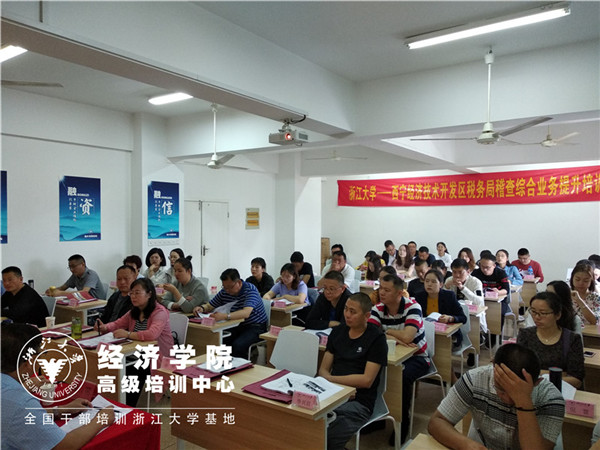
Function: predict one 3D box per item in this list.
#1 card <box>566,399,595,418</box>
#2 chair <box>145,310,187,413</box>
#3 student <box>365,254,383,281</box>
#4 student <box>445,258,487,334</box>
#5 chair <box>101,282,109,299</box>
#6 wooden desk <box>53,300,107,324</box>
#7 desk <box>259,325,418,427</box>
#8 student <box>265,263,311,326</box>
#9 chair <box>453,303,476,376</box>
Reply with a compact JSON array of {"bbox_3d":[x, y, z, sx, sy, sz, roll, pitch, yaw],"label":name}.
[{"bbox_3d":[1.333,0.865,2.139,0.120,0.072,0.050,1,1,35],"label":"card"},{"bbox_3d":[-1.280,1.236,3.941,0.455,0.854,0.505,1,2,35],"label":"chair"},{"bbox_3d":[1.127,1.020,6.804,0.480,1.180,0.700,1,1,33],"label":"student"},{"bbox_3d":[1.875,1.013,5.225,0.520,1.250,0.720,1,1,33],"label":"student"},{"bbox_3d":[-2.862,1.231,6.086,0.480,0.830,0.540,1,1,35],"label":"chair"},{"bbox_3d":[-2.675,1.251,5.239,1.170,0.750,0.420,1,1,31],"label":"wooden desk"},{"bbox_3d":[0.287,1.315,3.639,1.210,0.750,0.430,1,1,35],"label":"desk"},{"bbox_3d":[-0.143,1.033,5.082,0.500,1.191,0.750,1,1,34],"label":"student"},{"bbox_3d":[1.424,1.213,4.440,0.480,0.850,0.530,1,1,34],"label":"chair"}]

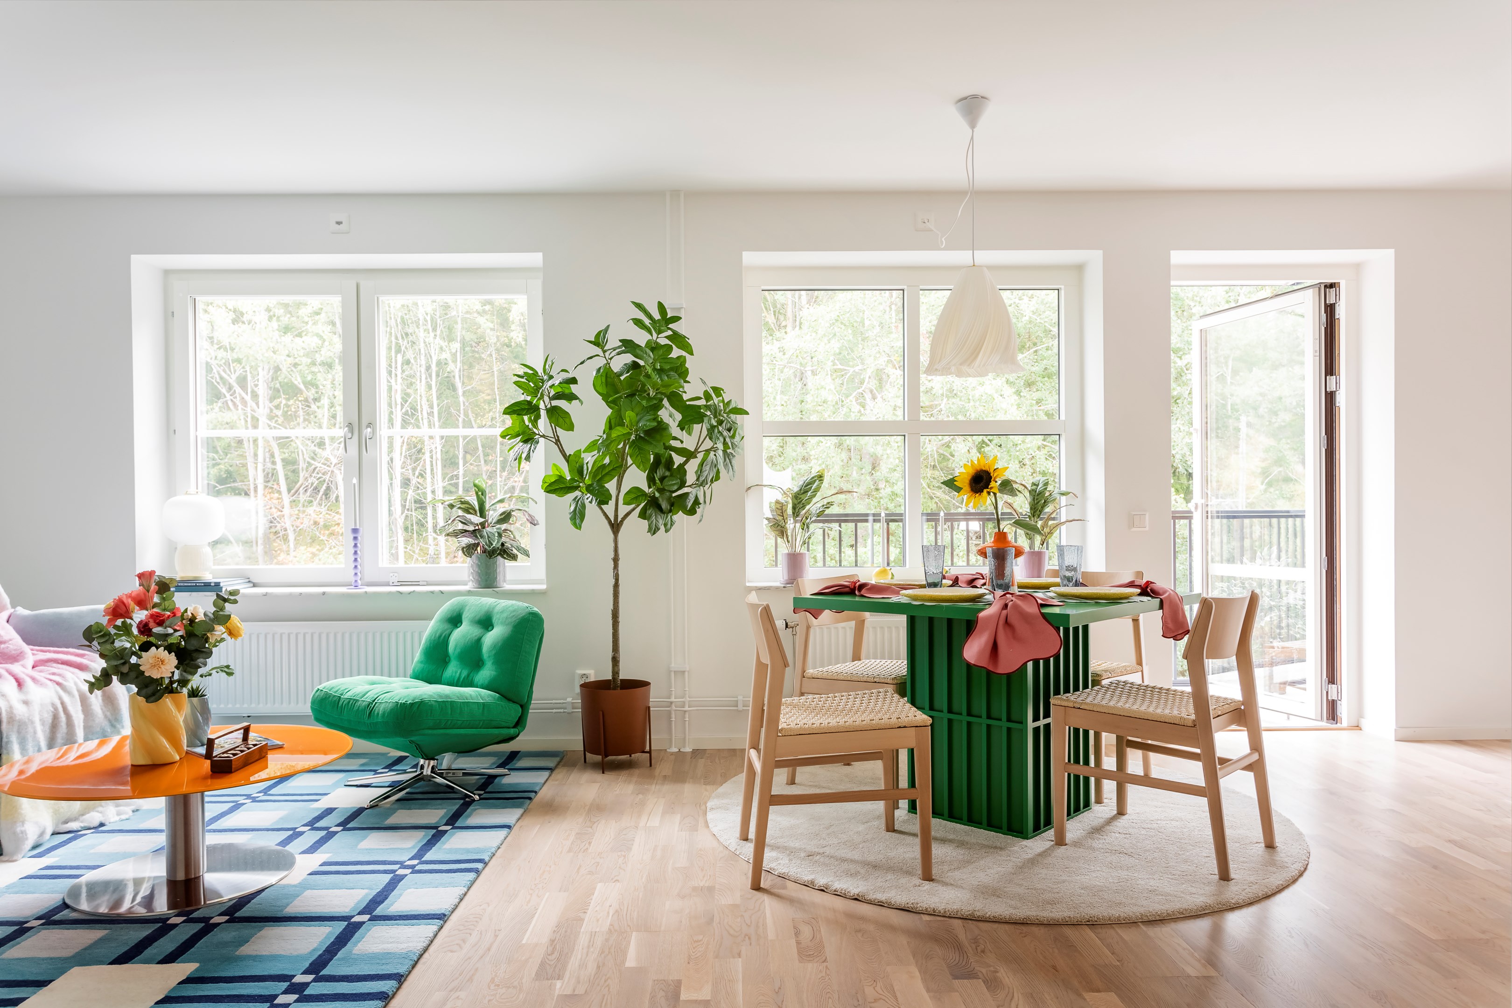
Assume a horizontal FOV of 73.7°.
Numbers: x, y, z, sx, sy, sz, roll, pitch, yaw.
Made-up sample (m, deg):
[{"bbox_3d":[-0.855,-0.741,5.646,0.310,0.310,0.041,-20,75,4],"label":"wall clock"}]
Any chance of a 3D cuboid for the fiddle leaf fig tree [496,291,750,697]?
[{"bbox_3d":[-0.548,-0.044,4.158,0.990,1.580,0.780,0,-1,-2],"label":"fiddle leaf fig tree"}]

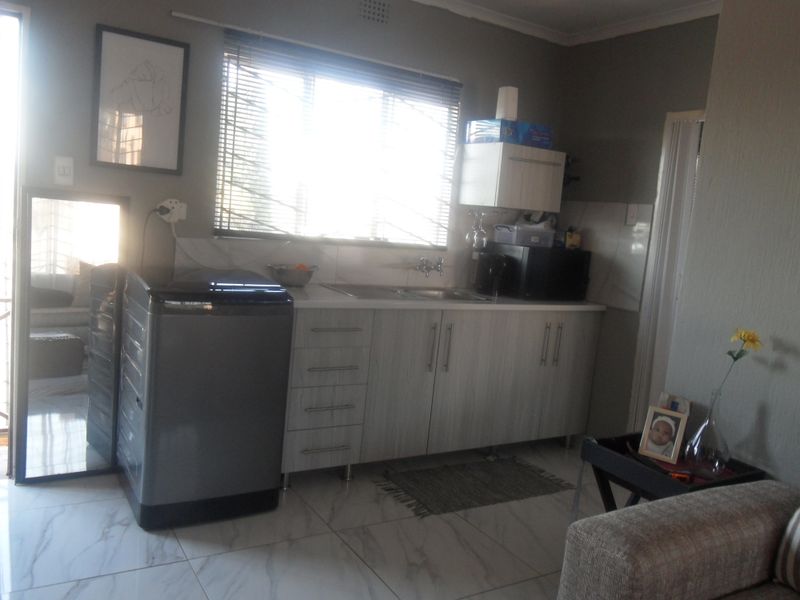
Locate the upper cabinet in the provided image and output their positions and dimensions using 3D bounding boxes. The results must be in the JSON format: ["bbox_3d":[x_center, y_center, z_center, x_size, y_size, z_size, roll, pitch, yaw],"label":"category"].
[{"bbox_3d":[0.678,-0.727,3.900,0.500,0.355,0.347,1,9,-32],"label":"upper cabinet"}]

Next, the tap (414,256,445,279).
[{"bbox_3d":[0.190,-0.193,3.834,0.185,0.120,0.120,1,9,-32],"label":"tap"}]

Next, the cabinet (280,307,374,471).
[{"bbox_3d":[-0.471,0.377,3.257,0.398,0.764,0.560,1,9,-32],"label":"cabinet"}]

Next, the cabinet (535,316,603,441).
[{"bbox_3d":[0.875,0.400,4.088,0.392,0.767,0.560,1,9,-32],"label":"cabinet"}]

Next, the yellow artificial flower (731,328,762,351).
[{"bbox_3d":[1.244,0.142,2.323,0.110,0.080,0.110,7,8,13],"label":"yellow artificial flower"}]

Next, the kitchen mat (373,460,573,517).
[{"bbox_3d":[0.392,0.951,3.365,0.965,0.010,0.460,1,9,-32],"label":"kitchen mat"}]

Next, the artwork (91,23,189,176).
[{"bbox_3d":[-1.166,-0.891,2.928,0.394,0.601,0.025,1,9,-32],"label":"artwork"}]

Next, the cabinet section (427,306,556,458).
[{"bbox_3d":[0.328,0.365,3.558,0.726,0.721,0.570,1,8,-32],"label":"cabinet section"}]

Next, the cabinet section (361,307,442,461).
[{"bbox_3d":[-0.137,0.358,3.262,0.376,0.721,0.570,1,8,-32],"label":"cabinet section"}]

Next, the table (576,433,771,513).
[{"bbox_3d":[1.000,0.853,2.488,0.465,0.540,0.485,1,9,-32],"label":"table"}]

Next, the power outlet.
[{"bbox_3d":[-1.076,-0.422,3.052,0.133,0.104,0.055,1,9,-32],"label":"power outlet"}]

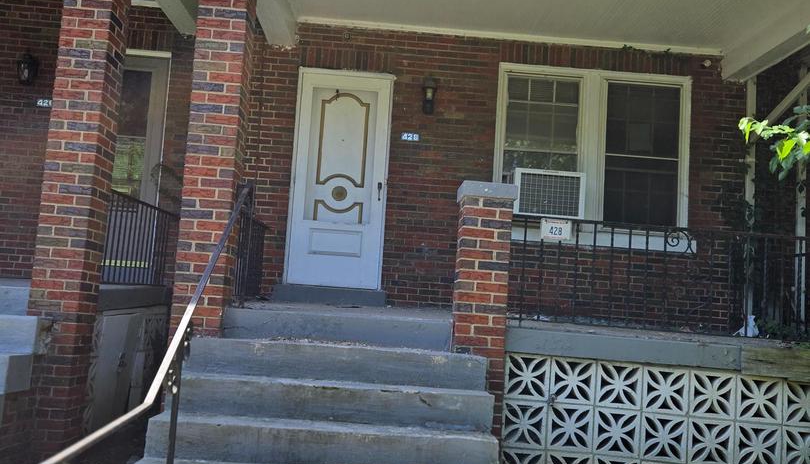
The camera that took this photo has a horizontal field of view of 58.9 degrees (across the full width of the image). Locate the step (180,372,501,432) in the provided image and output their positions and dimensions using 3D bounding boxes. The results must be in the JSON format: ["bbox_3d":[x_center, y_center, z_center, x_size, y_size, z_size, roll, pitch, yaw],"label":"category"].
[{"bbox_3d":[-0.437,1.018,4.303,1.900,0.205,0.280,4,-5,-2],"label":"step"}]

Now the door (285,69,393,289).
[{"bbox_3d":[-0.640,-0.526,7.130,0.950,2.150,0.100,4,-5,-2],"label":"door"}]

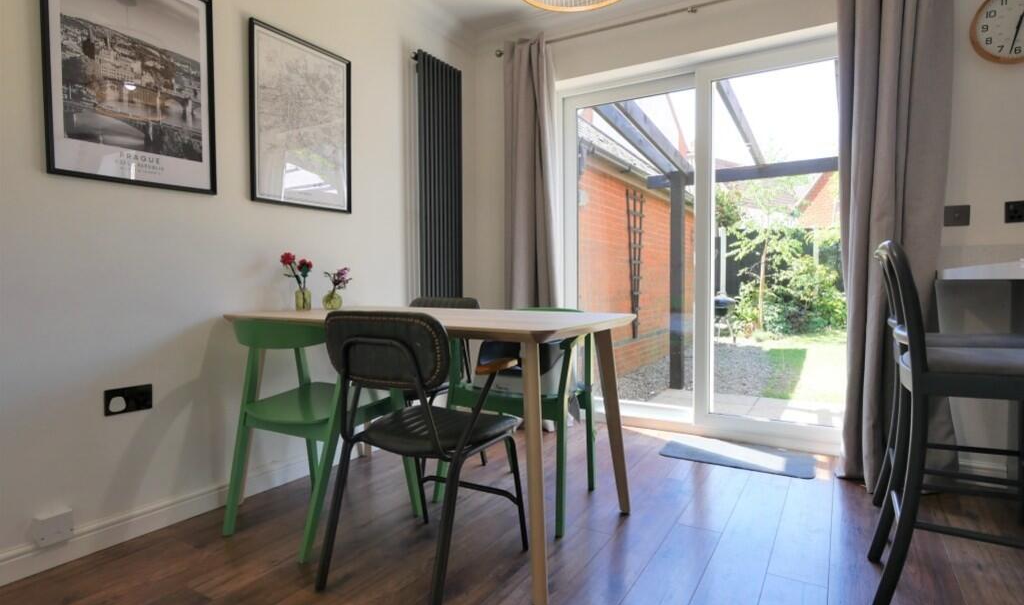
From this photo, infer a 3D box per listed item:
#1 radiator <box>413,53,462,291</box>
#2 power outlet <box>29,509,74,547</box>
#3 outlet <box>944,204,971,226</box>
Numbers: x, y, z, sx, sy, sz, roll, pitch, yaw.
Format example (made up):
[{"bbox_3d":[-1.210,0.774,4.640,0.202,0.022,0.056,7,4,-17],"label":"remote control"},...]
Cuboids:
[{"bbox_3d":[-0.412,-0.500,3.137,0.068,1.790,0.360,1,3,32],"label":"radiator"},{"bbox_3d":[-1.413,0.696,1.643,0.045,0.086,0.086,1,3,32],"label":"power outlet"},{"bbox_3d":[1.892,-0.367,2.261,0.086,0.086,0.012,1,3,32],"label":"outlet"}]

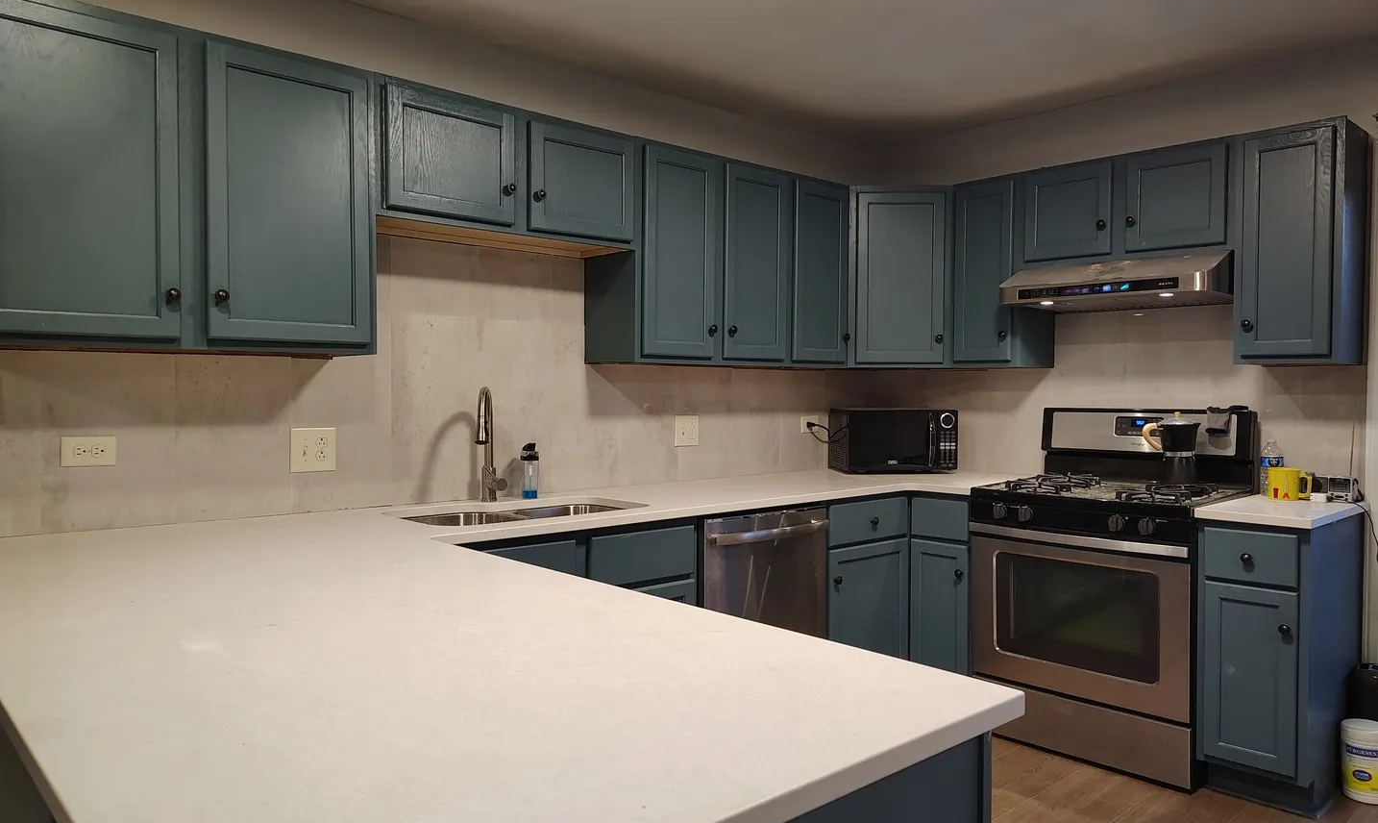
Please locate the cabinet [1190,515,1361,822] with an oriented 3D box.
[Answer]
[{"bbox_3d":[1.911,0.770,3.090,0.617,0.869,0.308,-1,2,-43],"label":"cabinet"}]

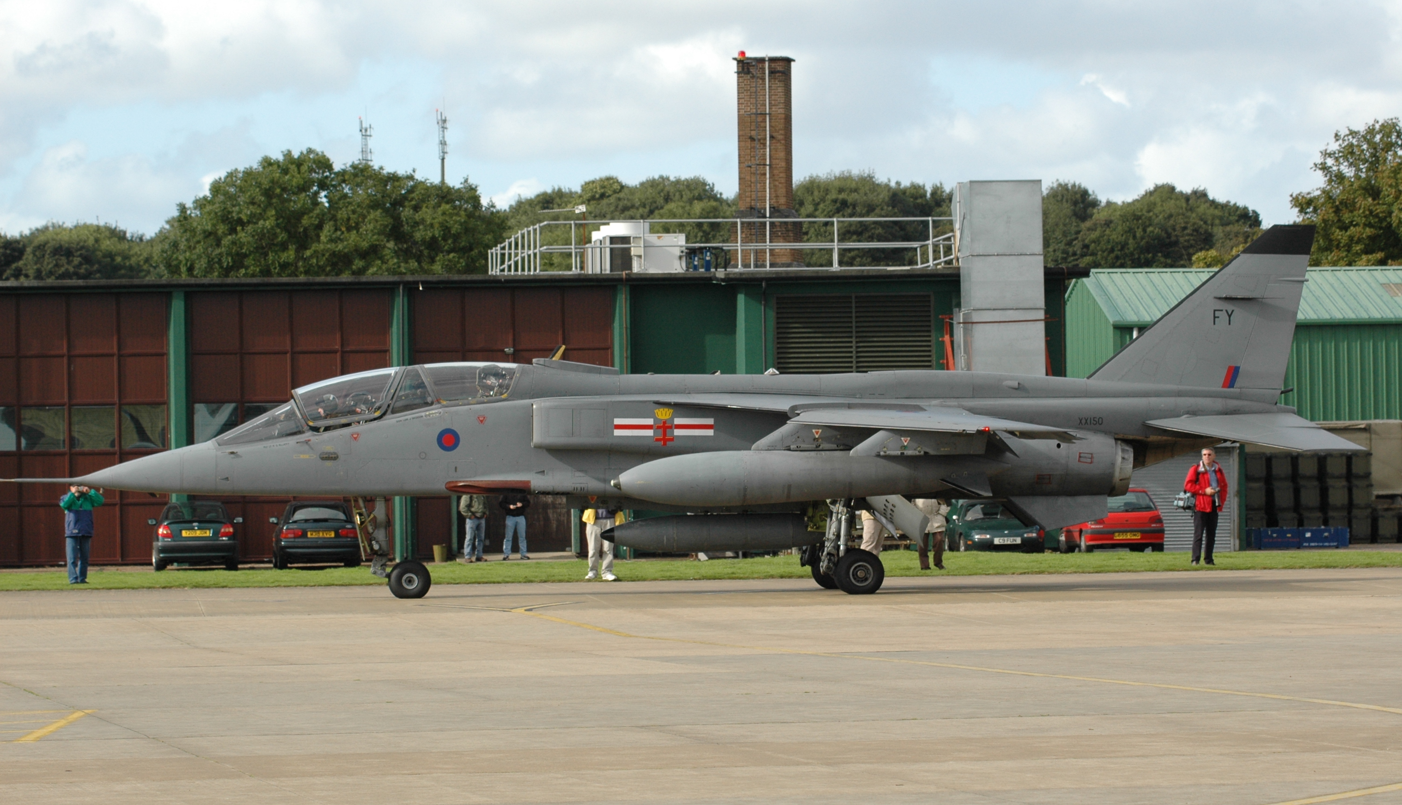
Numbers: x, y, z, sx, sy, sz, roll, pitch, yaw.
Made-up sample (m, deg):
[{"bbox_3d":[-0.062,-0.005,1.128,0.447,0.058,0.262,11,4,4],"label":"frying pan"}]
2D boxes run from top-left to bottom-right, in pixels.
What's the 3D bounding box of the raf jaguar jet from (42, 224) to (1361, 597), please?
[{"bbox_3d":[-0.360,0.110,77.100,17.450,4.870,8.690,-1,-1,-6],"label":"raf jaguar jet"}]

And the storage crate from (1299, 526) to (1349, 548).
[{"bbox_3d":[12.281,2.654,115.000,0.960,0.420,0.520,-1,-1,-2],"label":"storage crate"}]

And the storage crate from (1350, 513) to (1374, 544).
[{"bbox_3d":[13.513,2.579,119.300,0.480,0.620,0.600,-1,-1,-2],"label":"storage crate"}]

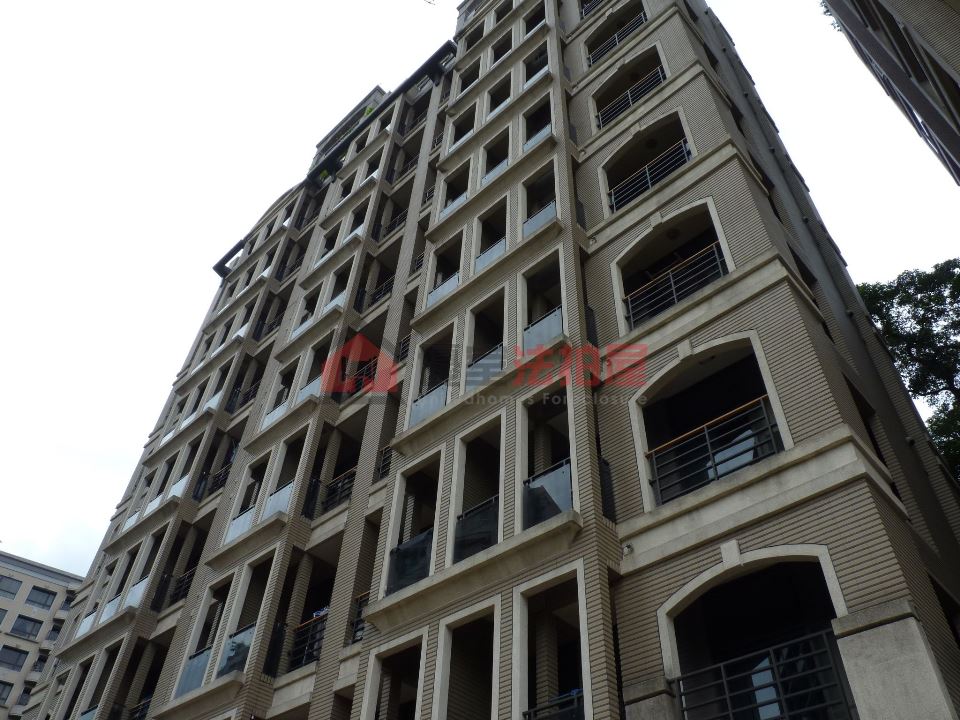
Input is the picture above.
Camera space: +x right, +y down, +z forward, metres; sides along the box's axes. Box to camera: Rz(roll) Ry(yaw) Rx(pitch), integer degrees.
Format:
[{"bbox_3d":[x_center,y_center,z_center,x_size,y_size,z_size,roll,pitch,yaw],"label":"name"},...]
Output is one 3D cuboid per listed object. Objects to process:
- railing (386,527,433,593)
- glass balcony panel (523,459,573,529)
[{"bbox_3d":[-1.125,3.313,12.065,1.006,0.966,0.060,-33,-56,30],"label":"railing"},{"bbox_3d":[0.946,1.952,10.634,0.901,0.955,0.060,-33,-56,30],"label":"glass balcony panel"}]

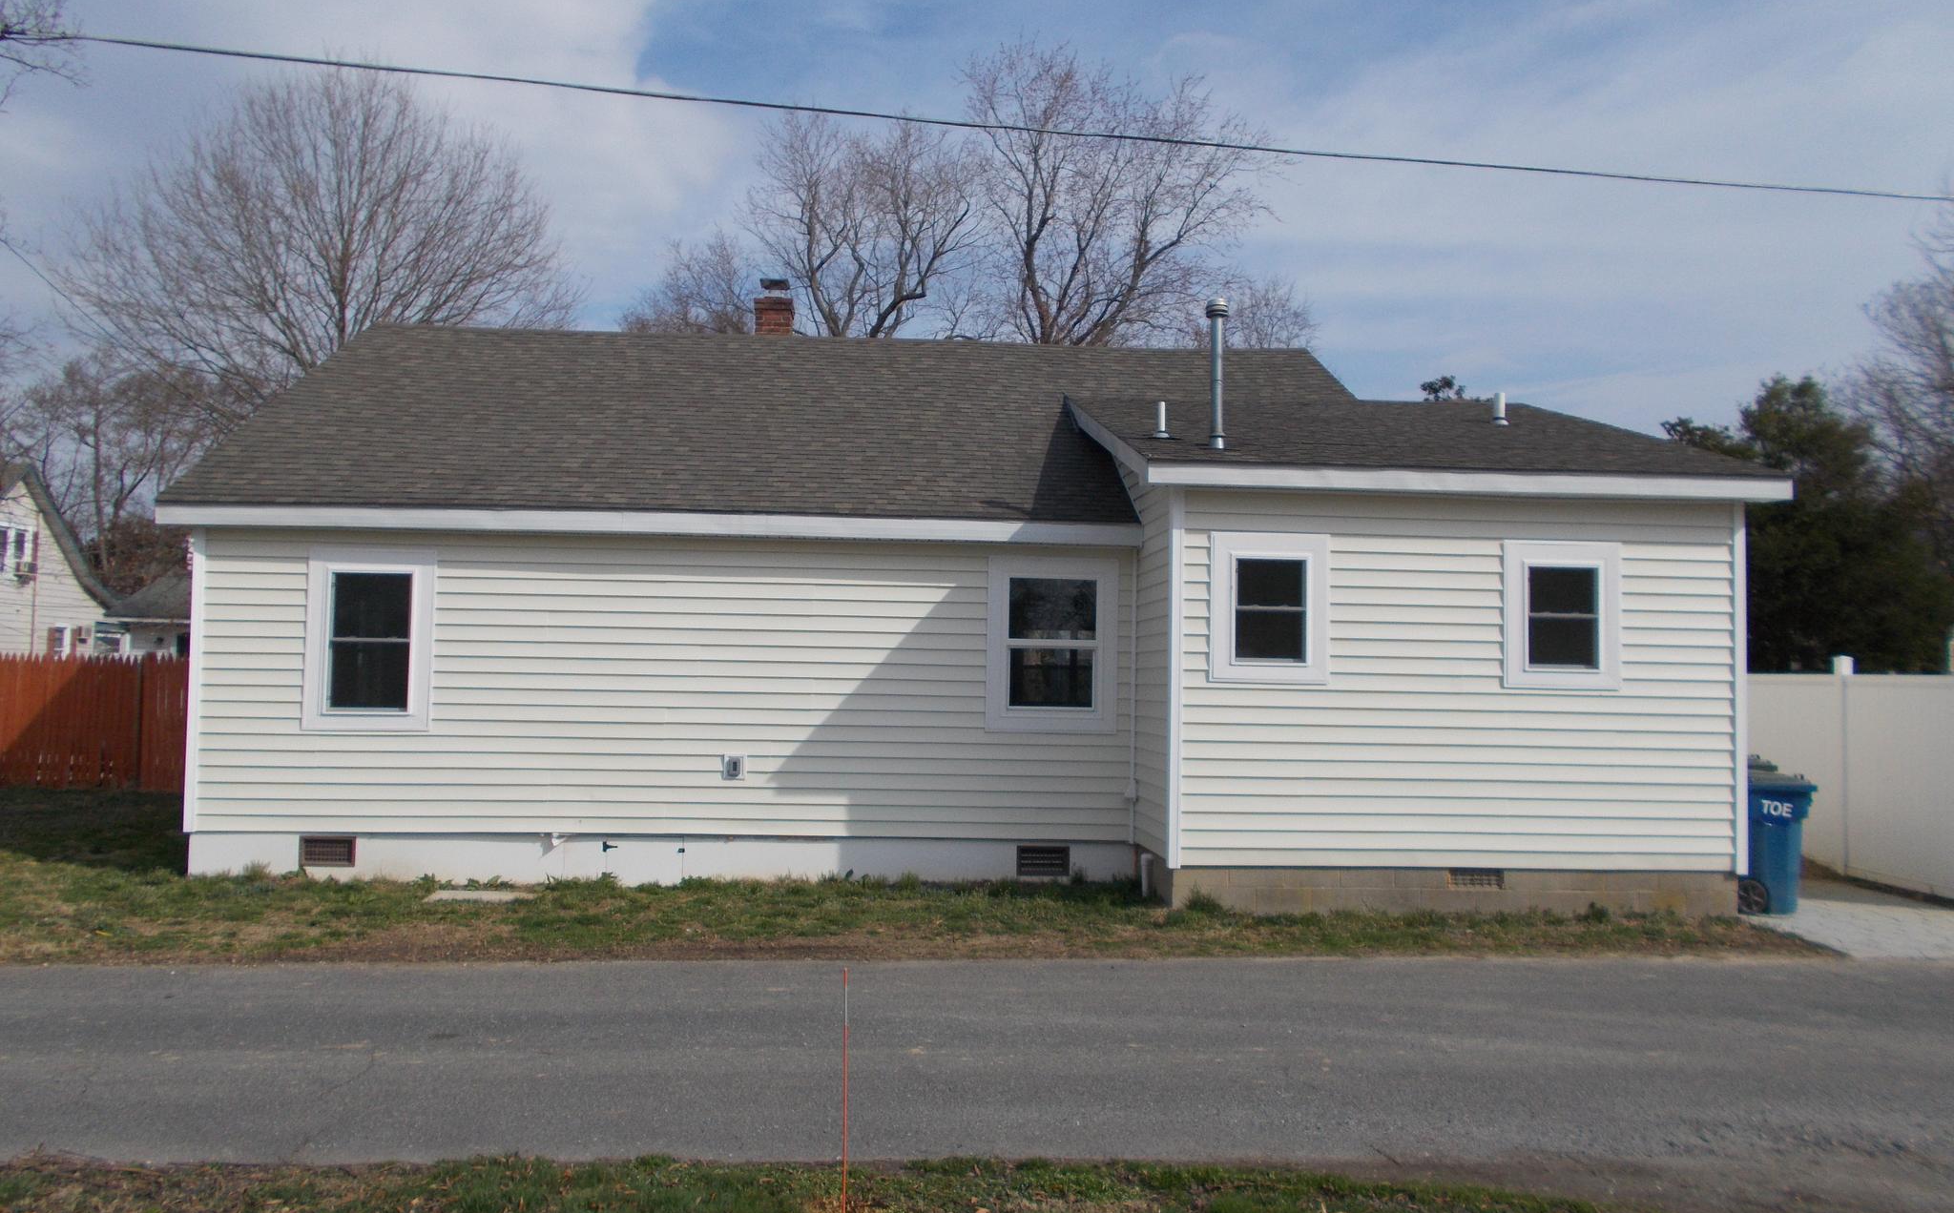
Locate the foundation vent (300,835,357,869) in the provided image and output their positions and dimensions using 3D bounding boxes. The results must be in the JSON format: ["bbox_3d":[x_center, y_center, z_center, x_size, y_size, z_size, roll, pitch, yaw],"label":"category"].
[{"bbox_3d":[-5.167,1.957,11.695,0.441,0.236,0.070,1,-3,-4],"label":"foundation vent"}]

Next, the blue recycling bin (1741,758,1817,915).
[{"bbox_3d":[6.076,1.824,11.476,0.720,1.070,0.660,1,-3,-4],"label":"blue recycling bin"}]

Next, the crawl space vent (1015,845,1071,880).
[{"bbox_3d":[0.545,2.101,12.068,0.456,0.249,0.070,1,-3,-4],"label":"crawl space vent"}]

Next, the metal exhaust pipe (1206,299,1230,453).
[{"bbox_3d":[1.906,-1.858,11.671,0.170,1.227,0.170,1,-3,-4],"label":"metal exhaust pipe"}]

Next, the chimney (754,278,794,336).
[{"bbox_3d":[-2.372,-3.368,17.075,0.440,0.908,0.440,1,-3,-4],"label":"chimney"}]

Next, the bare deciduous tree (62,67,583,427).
[{"bbox_3d":[-13.787,-4.268,30.383,10.681,14.332,10.300,1,-3,-4],"label":"bare deciduous tree"}]

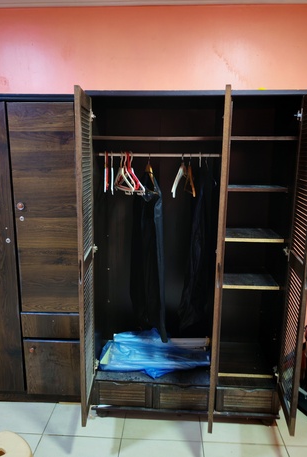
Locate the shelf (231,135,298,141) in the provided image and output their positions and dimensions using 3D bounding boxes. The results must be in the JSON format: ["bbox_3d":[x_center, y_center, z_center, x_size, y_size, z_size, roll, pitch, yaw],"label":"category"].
[{"bbox_3d":[0.620,-0.534,2.182,0.370,0.023,0.480,1,11,2],"label":"shelf"}]

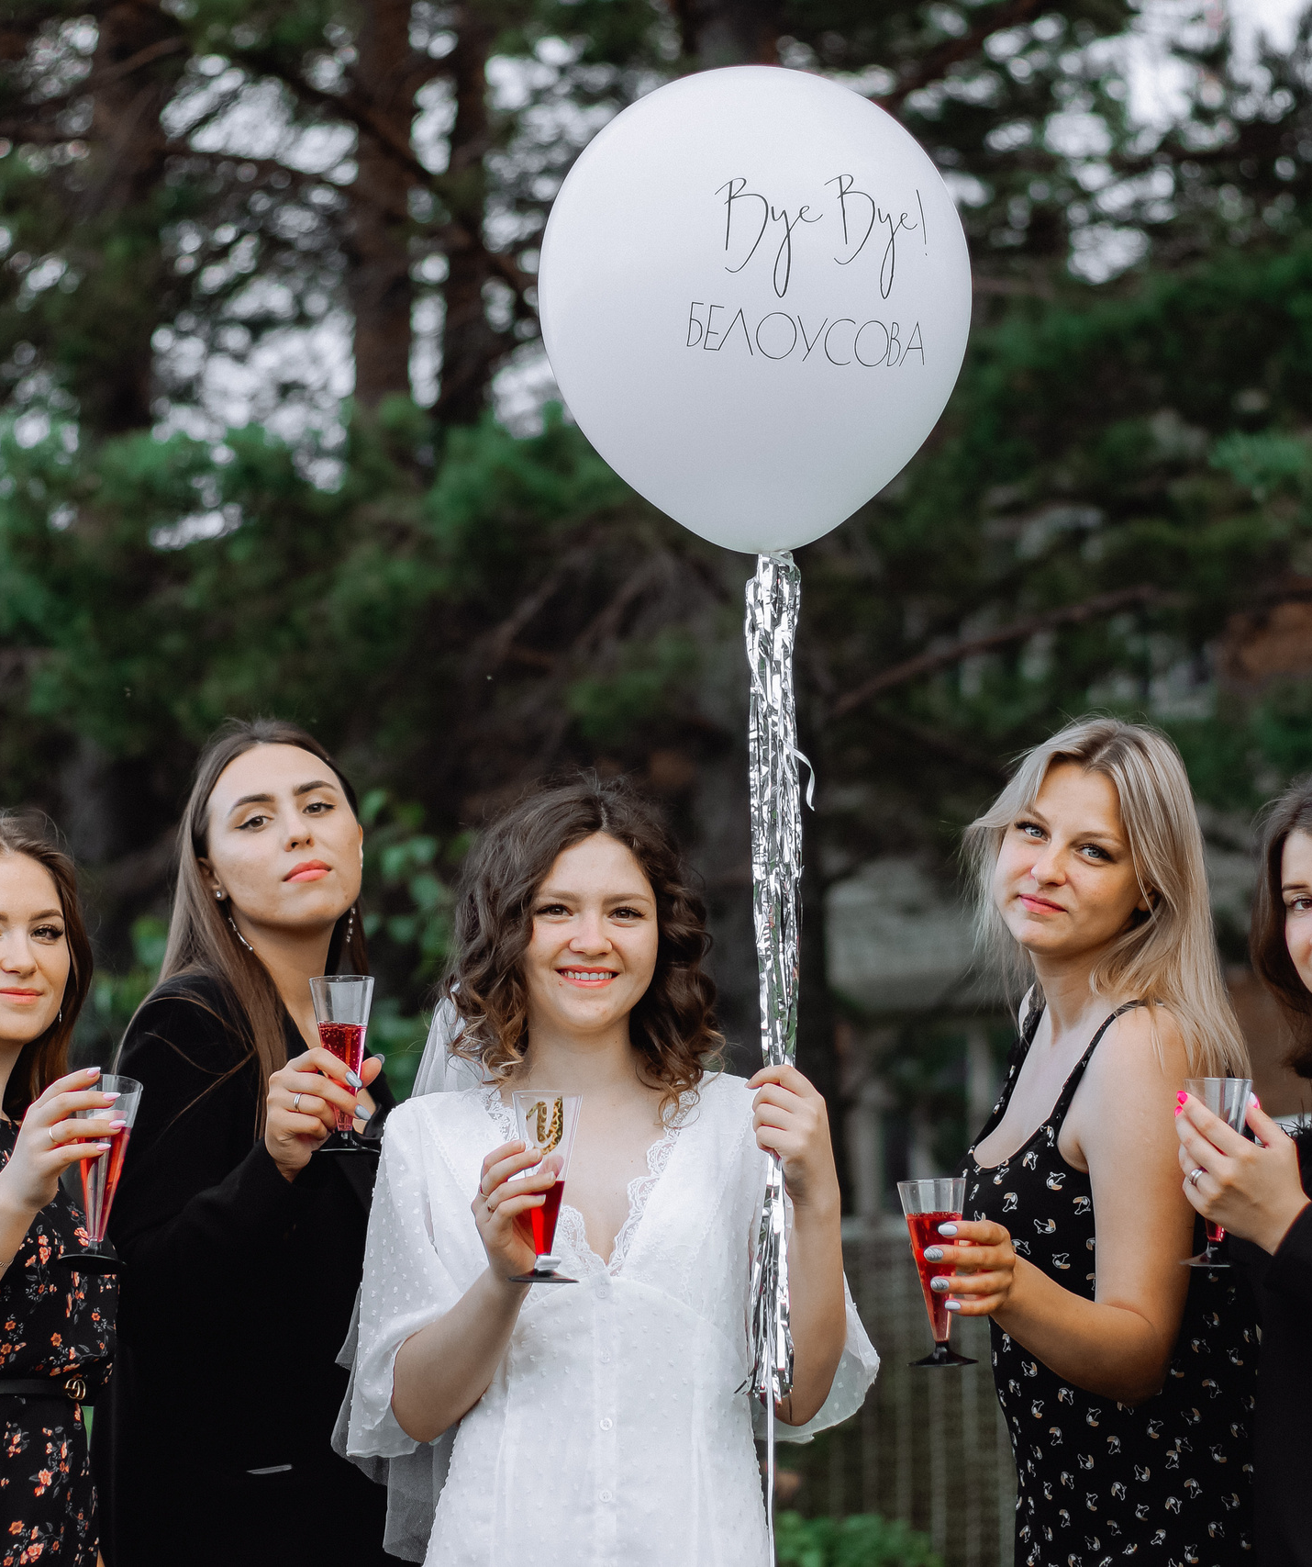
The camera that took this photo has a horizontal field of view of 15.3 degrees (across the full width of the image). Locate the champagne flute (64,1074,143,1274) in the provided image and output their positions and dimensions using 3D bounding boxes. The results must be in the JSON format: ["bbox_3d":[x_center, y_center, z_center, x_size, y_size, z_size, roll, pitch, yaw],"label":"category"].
[{"bbox_3d":[-0.484,0.340,4.270,0.061,0.168,0.061,5,-12,0],"label":"champagne flute"}]

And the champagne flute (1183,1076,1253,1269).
[{"bbox_3d":[0.499,0.346,4.350,0.061,0.168,0.061,1,-3,0],"label":"champagne flute"}]

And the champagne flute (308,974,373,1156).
[{"bbox_3d":[-0.286,0.259,4.520,0.061,0.168,0.061,-3,3,0],"label":"champagne flute"}]

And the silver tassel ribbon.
[{"bbox_3d":[0.100,0.227,4.300,0.055,0.865,0.055,0,-4,0],"label":"silver tassel ribbon"}]

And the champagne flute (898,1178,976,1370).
[{"bbox_3d":[0.251,0.434,4.350,0.061,0.168,0.061,-4,-4,0],"label":"champagne flute"}]

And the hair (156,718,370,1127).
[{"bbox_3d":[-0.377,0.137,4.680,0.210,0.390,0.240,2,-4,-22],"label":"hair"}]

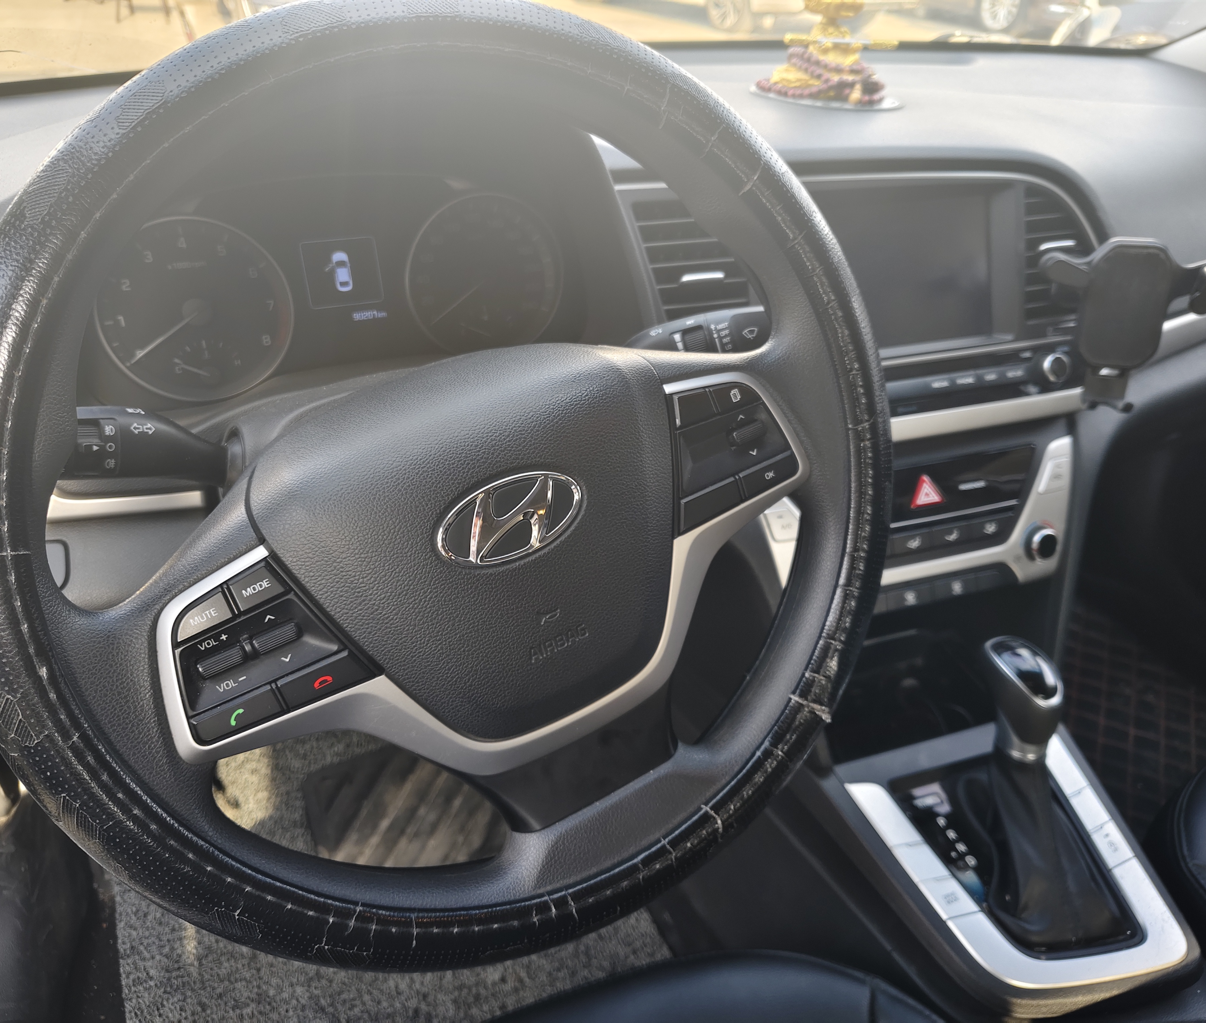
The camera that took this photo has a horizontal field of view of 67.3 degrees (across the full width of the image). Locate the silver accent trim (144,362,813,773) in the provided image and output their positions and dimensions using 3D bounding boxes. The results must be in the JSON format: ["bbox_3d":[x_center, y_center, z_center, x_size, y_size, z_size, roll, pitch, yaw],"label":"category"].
[{"bbox_3d":[-0.030,0.038,0.392,0.296,0.137,0.050,-23,13,-22],"label":"silver accent trim"}]

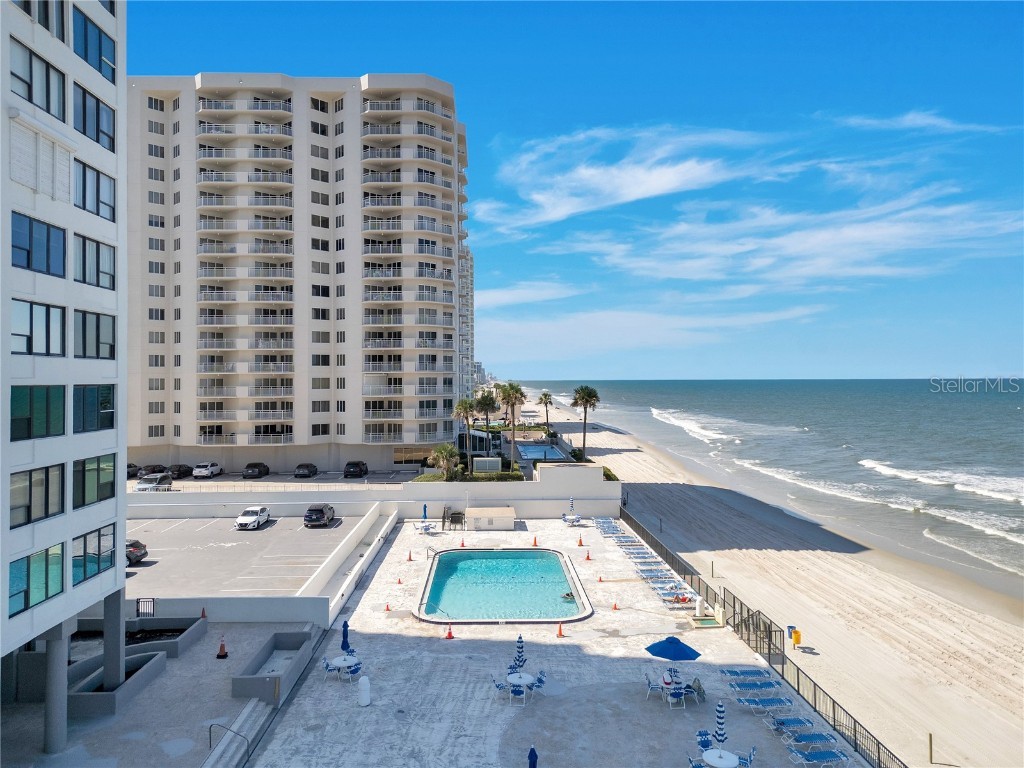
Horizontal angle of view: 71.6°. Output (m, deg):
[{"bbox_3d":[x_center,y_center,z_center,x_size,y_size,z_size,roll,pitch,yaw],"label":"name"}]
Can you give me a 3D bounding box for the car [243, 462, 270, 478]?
[{"bbox_3d":[-27.965,9.427,78.270,1.880,1.480,4.850,0,0,-3],"label":"car"}]

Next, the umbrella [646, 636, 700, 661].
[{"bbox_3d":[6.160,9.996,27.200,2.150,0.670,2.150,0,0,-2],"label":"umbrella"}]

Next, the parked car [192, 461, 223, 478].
[{"bbox_3d":[-33.357,9.360,78.299,1.880,1.650,4.650,0,0,-3],"label":"parked car"}]

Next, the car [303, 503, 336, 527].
[{"bbox_3d":[-16.331,11.081,60.815,1.870,1.660,4.650,0,0,-3],"label":"car"}]

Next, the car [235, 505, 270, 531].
[{"bbox_3d":[-21.785,11.208,60.192,1.850,1.450,4.850,0,0,-3],"label":"car"}]

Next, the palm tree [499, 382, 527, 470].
[{"bbox_3d":[0.150,4.423,65.300,2.600,9.200,2.600,0,0,-2],"label":"palm tree"}]

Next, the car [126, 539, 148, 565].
[{"bbox_3d":[-26.600,11.199,46.800,4.550,1.500,1.830,0,0,-3],"label":"car"}]

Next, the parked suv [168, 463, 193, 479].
[{"bbox_3d":[-36.050,9.631,78.400,1.830,1.440,4.750,0,0,-2],"label":"parked suv"}]

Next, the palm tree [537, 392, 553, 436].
[{"bbox_3d":[6.317,5.782,138.000,3.000,8.261,3.000,0,0,-3],"label":"palm tree"}]

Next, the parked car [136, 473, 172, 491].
[{"bbox_3d":[-33.750,9.594,66.600,1.870,1.670,4.600,0,0,-2],"label":"parked car"}]

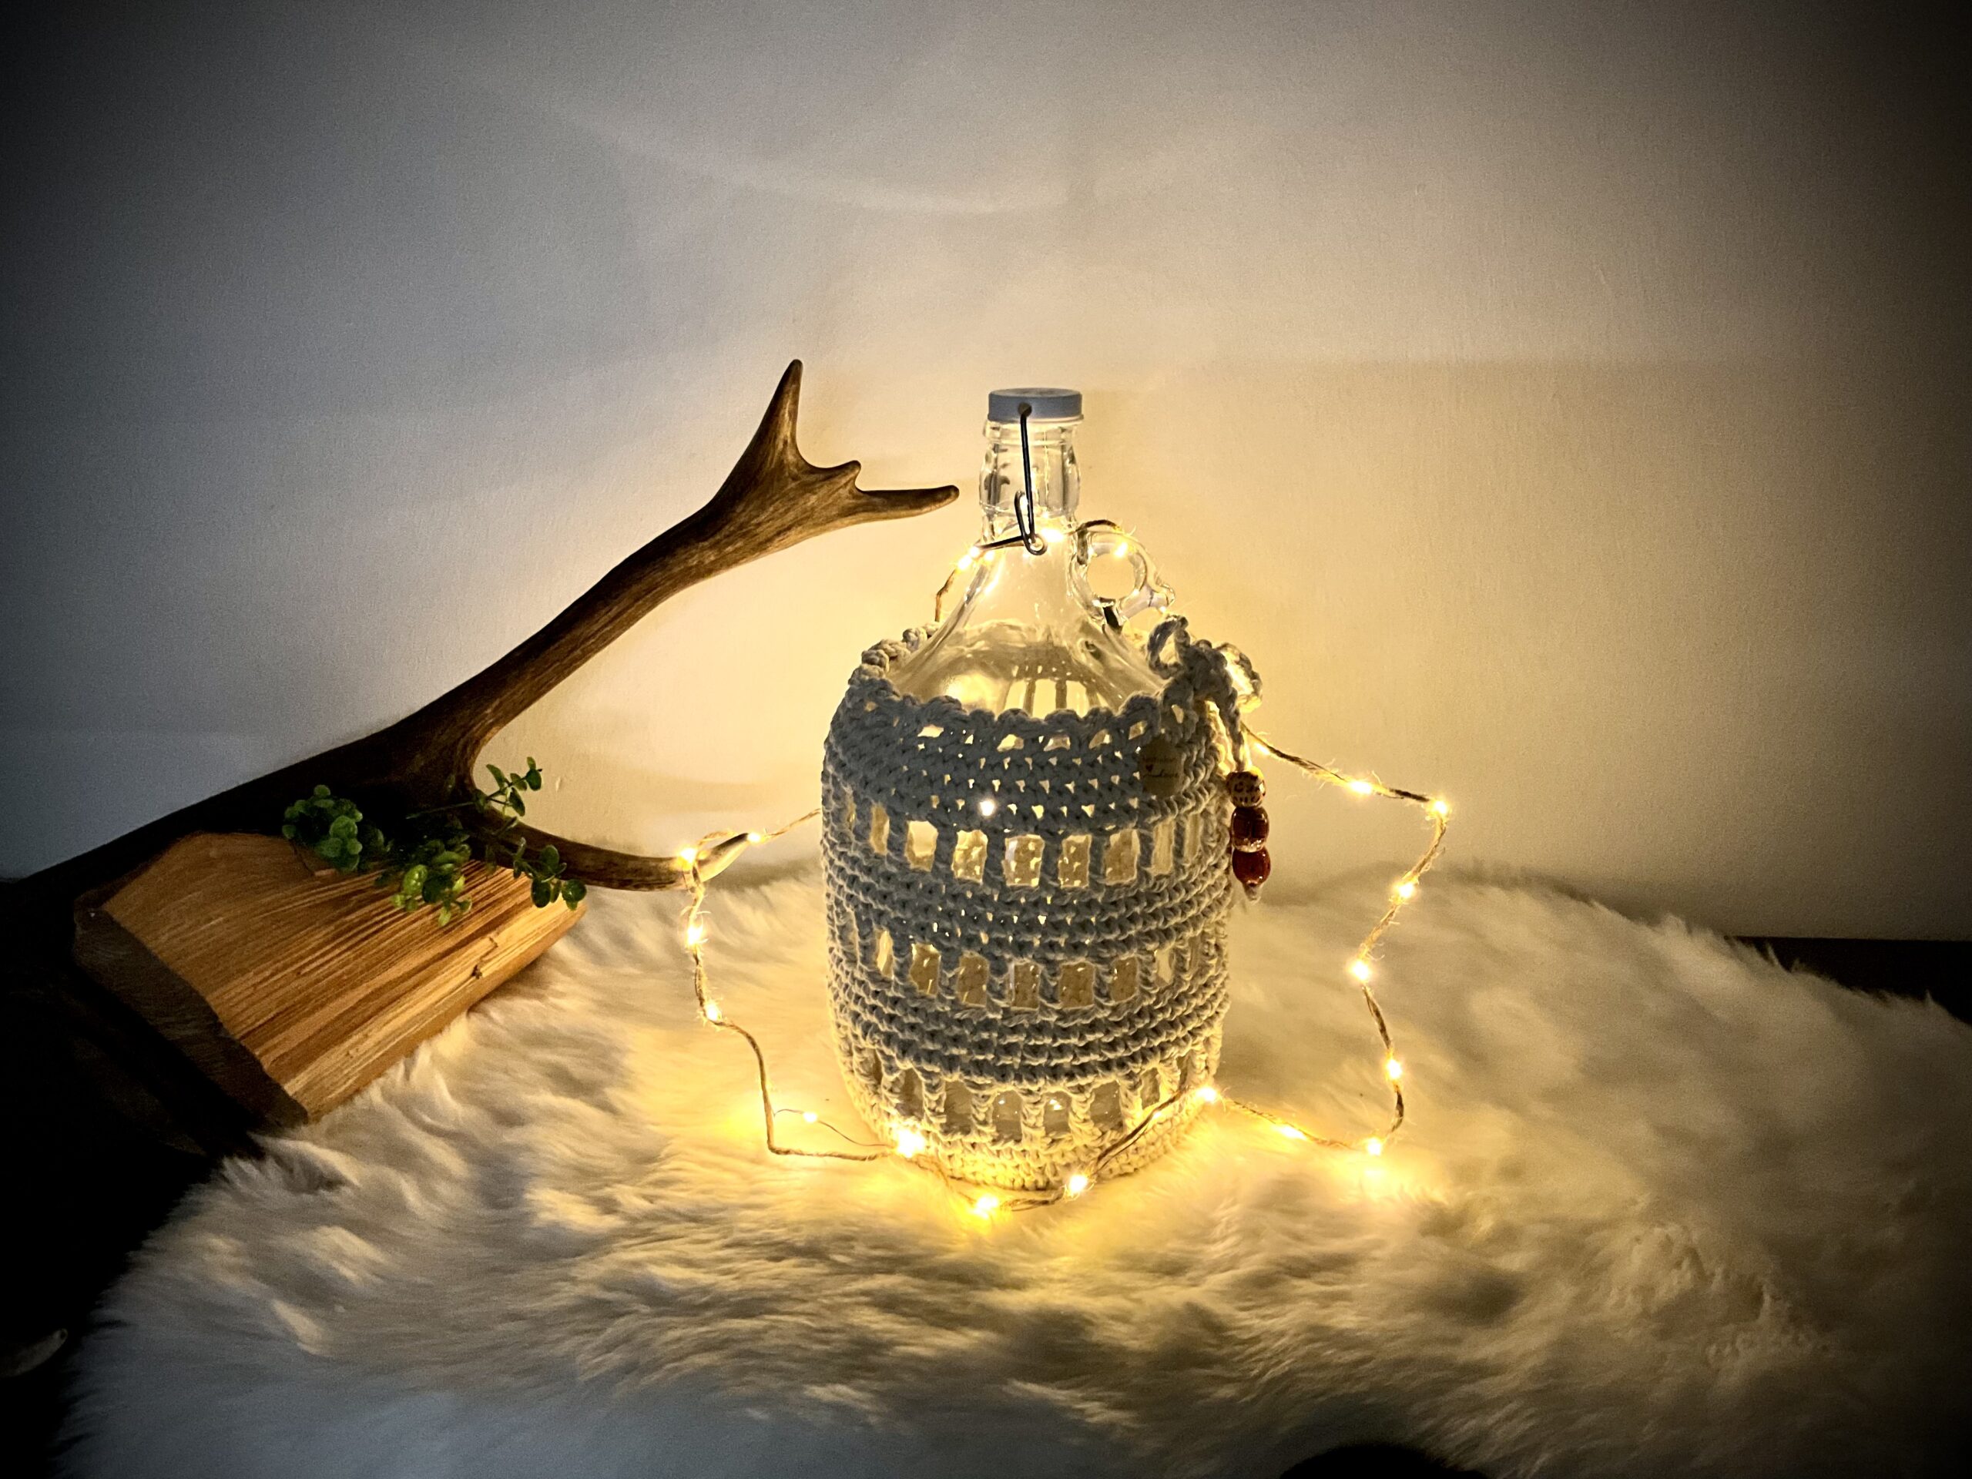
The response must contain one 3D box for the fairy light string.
[{"bbox_3d":[0.022,0.040,0.795,0.380,0.280,0.230,0,17,0],"label":"fairy light string"}]

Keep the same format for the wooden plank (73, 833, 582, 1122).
[{"bbox_3d":[-0.367,0.117,0.920,0.260,0.060,0.225,13,22,36],"label":"wooden plank"}]

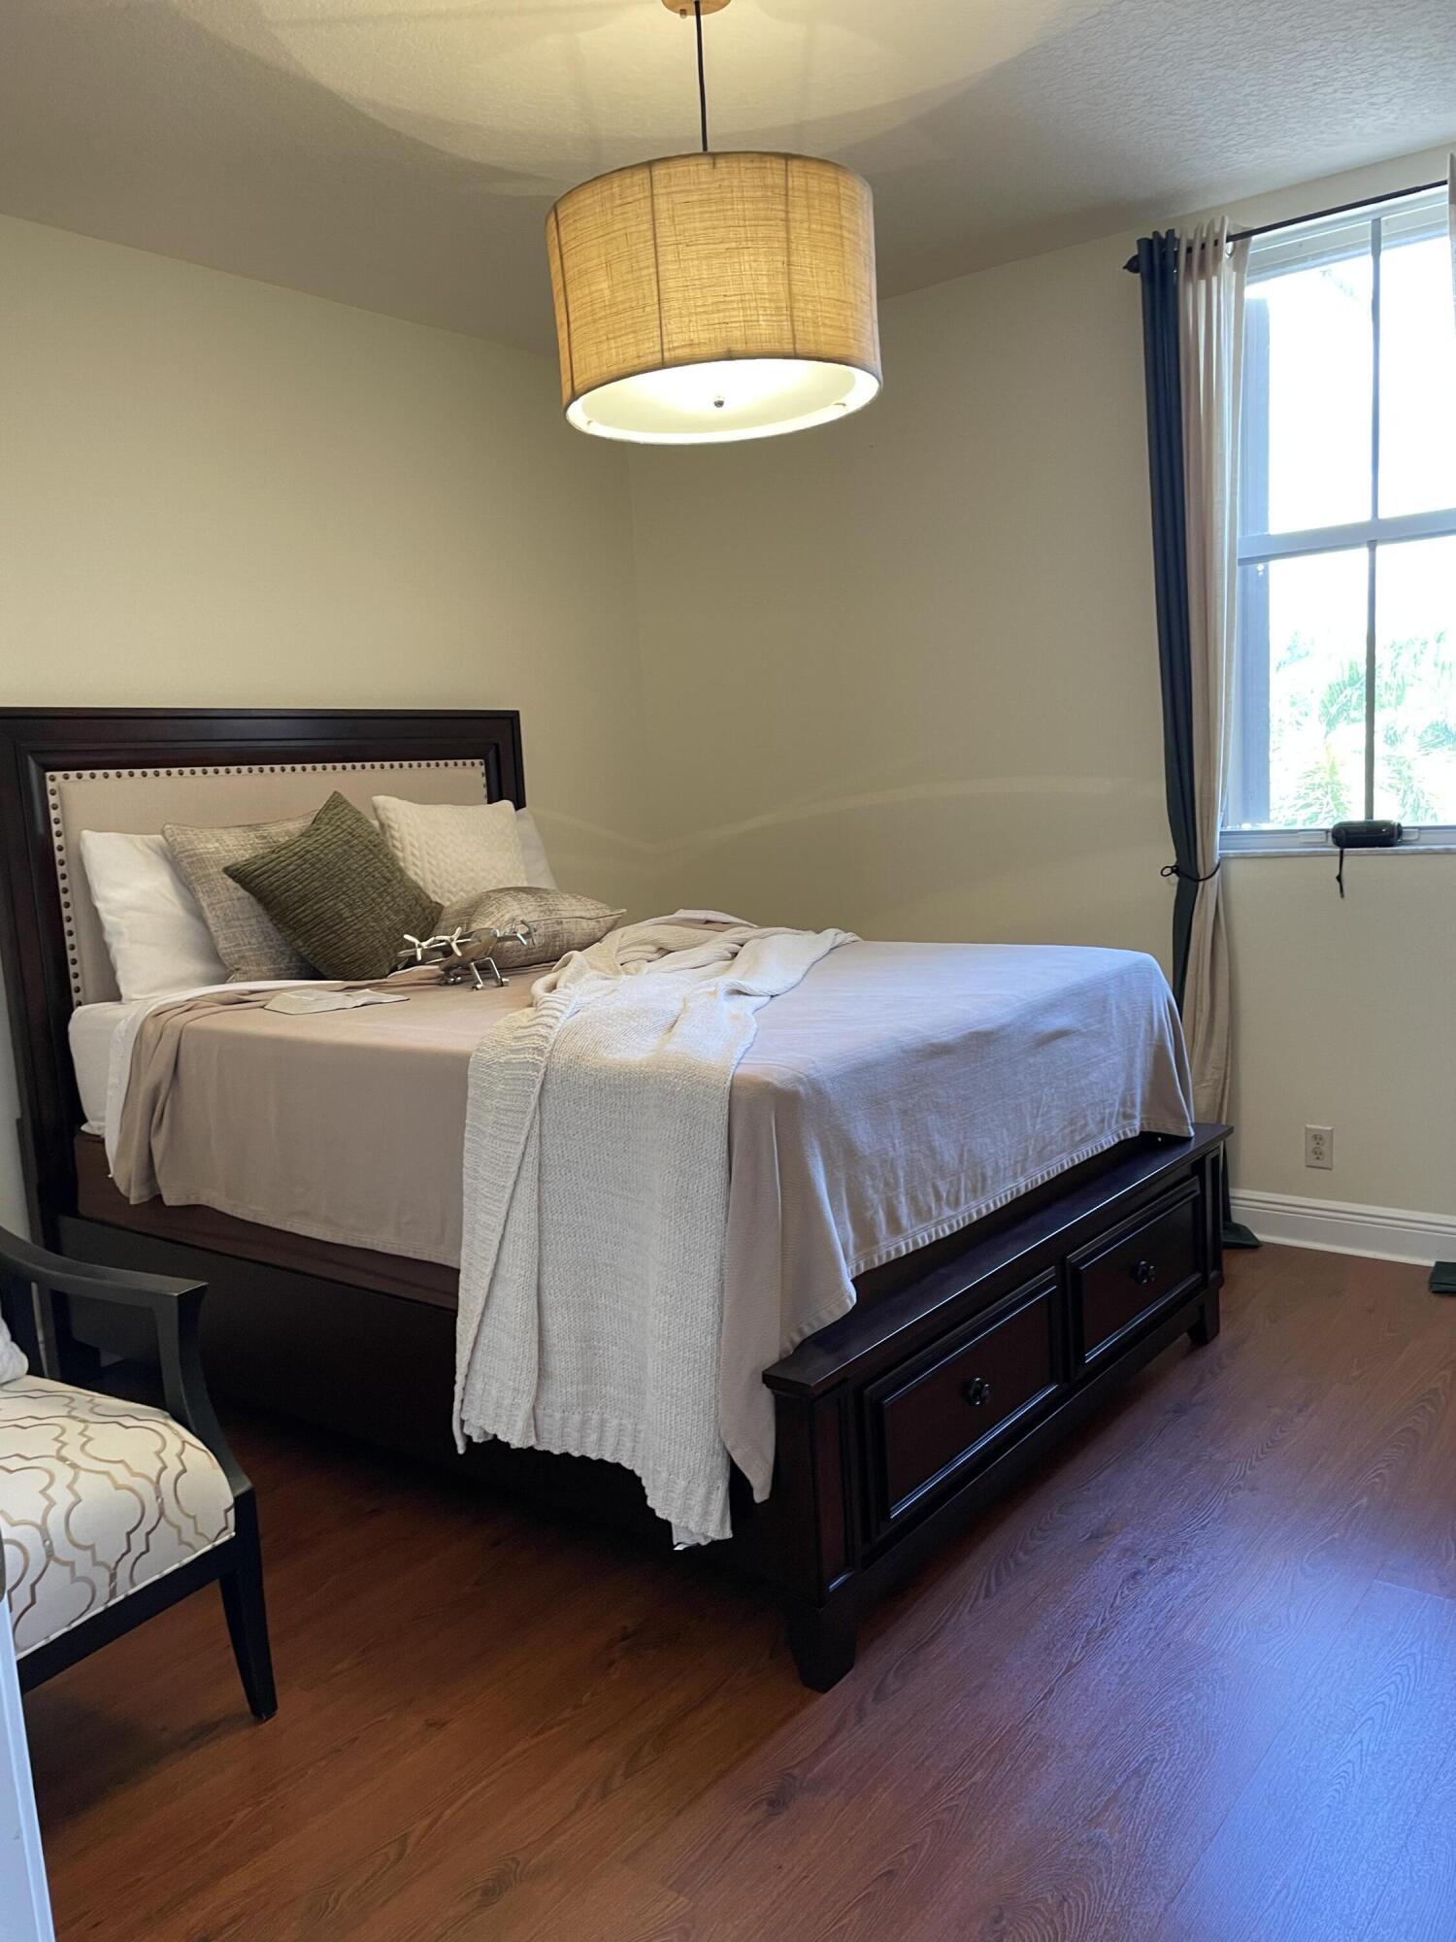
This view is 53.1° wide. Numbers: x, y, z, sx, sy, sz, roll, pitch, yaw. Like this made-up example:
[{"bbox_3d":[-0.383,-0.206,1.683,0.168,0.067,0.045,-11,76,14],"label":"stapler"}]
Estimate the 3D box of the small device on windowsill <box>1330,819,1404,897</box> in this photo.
[{"bbox_3d":[1.652,-0.289,3.767,0.167,0.193,0.074,3,10,38],"label":"small device on windowsill"}]

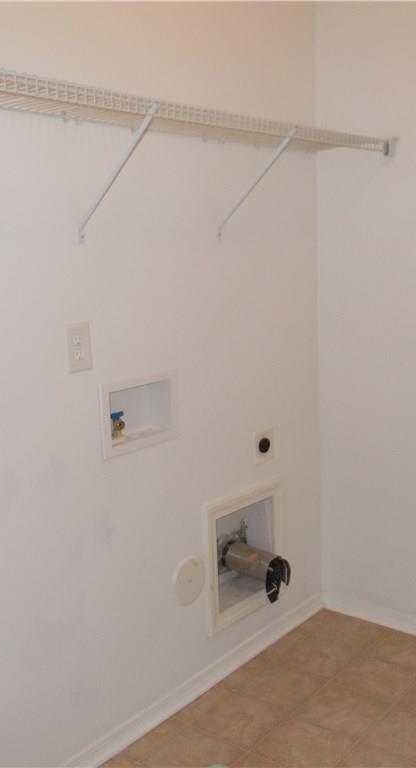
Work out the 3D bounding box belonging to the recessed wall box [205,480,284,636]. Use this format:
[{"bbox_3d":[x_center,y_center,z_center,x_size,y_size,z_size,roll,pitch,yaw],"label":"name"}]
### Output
[{"bbox_3d":[0.077,0.569,2.648,0.165,0.430,0.425,5,12,39],"label":"recessed wall box"}]

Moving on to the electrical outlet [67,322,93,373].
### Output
[{"bbox_3d":[-0.332,-0.094,1.986,0.010,0.125,0.079,5,12,39],"label":"electrical outlet"}]

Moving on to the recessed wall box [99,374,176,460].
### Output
[{"bbox_3d":[-0.221,0.082,2.196,0.085,0.207,0.304,5,12,39],"label":"recessed wall box"}]

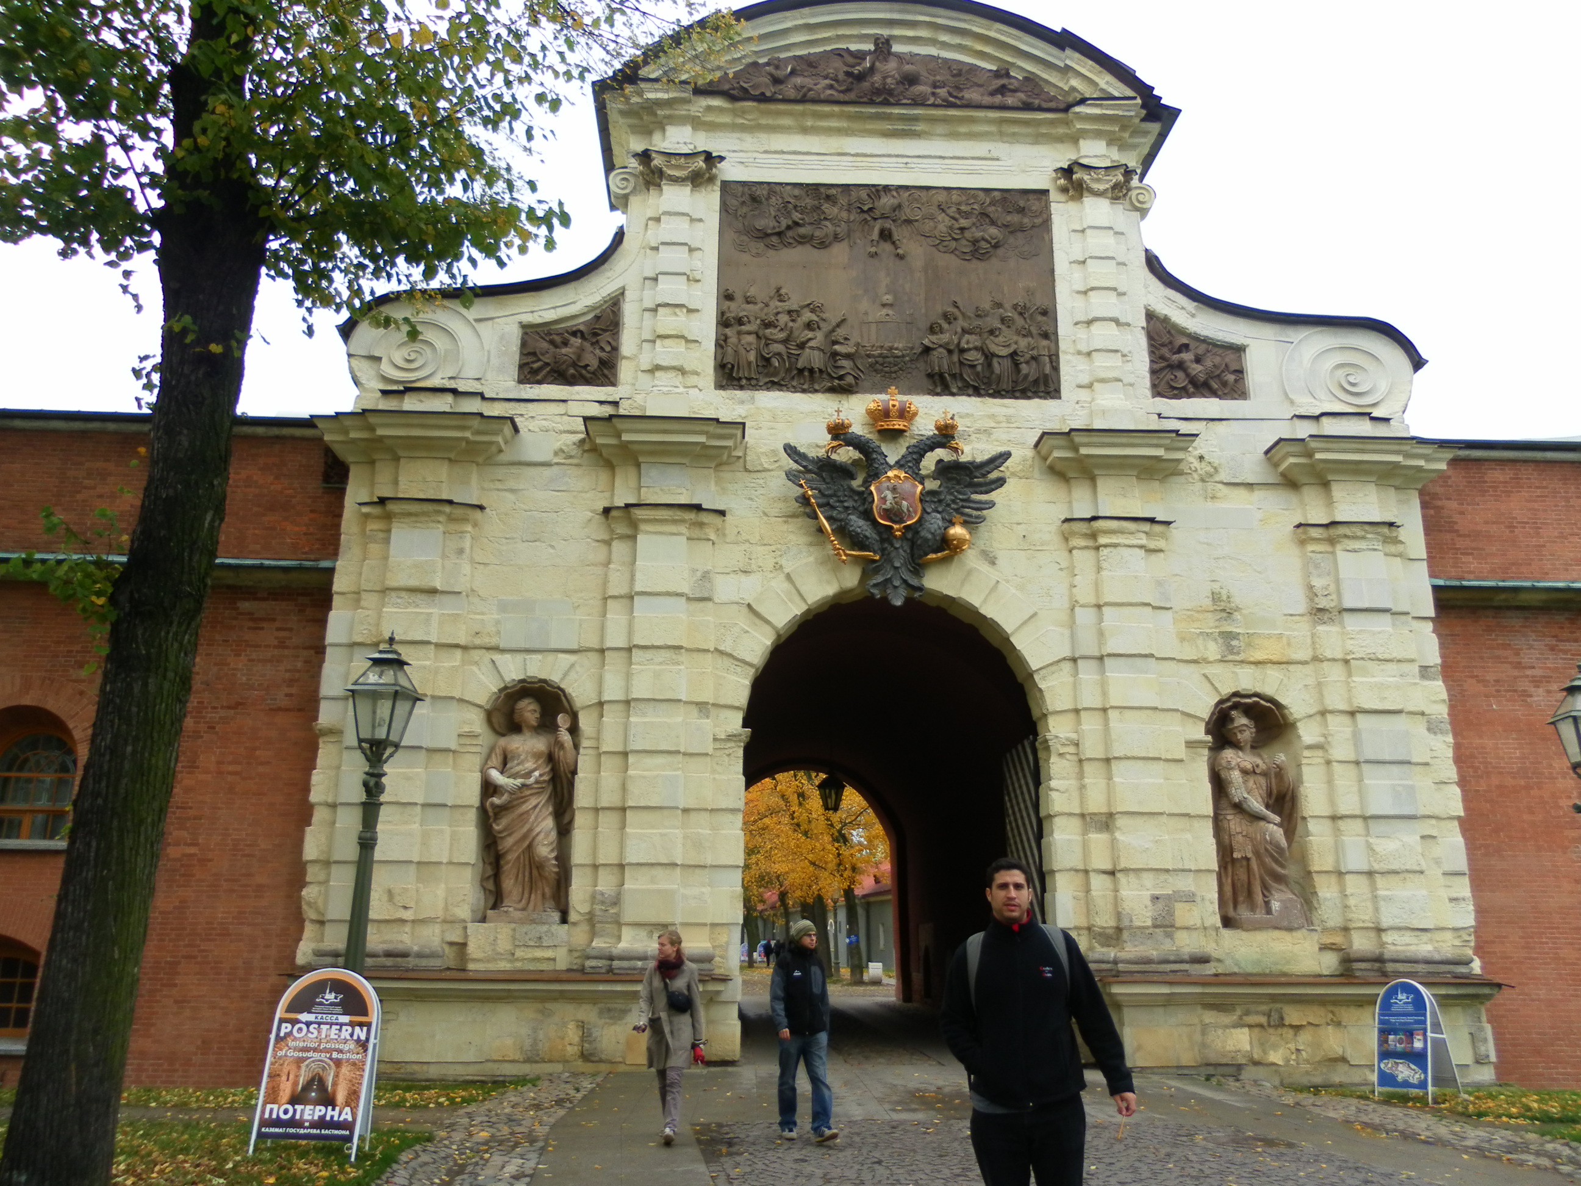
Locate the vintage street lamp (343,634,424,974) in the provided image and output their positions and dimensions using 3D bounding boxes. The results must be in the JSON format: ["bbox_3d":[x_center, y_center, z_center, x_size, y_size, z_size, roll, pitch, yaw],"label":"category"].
[{"bbox_3d":[-3.579,2.375,10.815,0.480,4.170,0.480,-1,-15,5],"label":"vintage street lamp"}]

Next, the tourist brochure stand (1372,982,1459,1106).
[{"bbox_3d":[6.770,4.871,13.985,0.600,1.250,0.650,11,-18,-34],"label":"tourist brochure stand"}]

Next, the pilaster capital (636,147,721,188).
[{"bbox_3d":[-1.755,-6.614,20.143,1.460,0.540,0.550,1,-15,-2],"label":"pilaster capital"}]

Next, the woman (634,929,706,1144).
[{"bbox_3d":[-0.996,3.673,10.684,0.600,1.675,0.440,0,-15,3],"label":"woman"}]

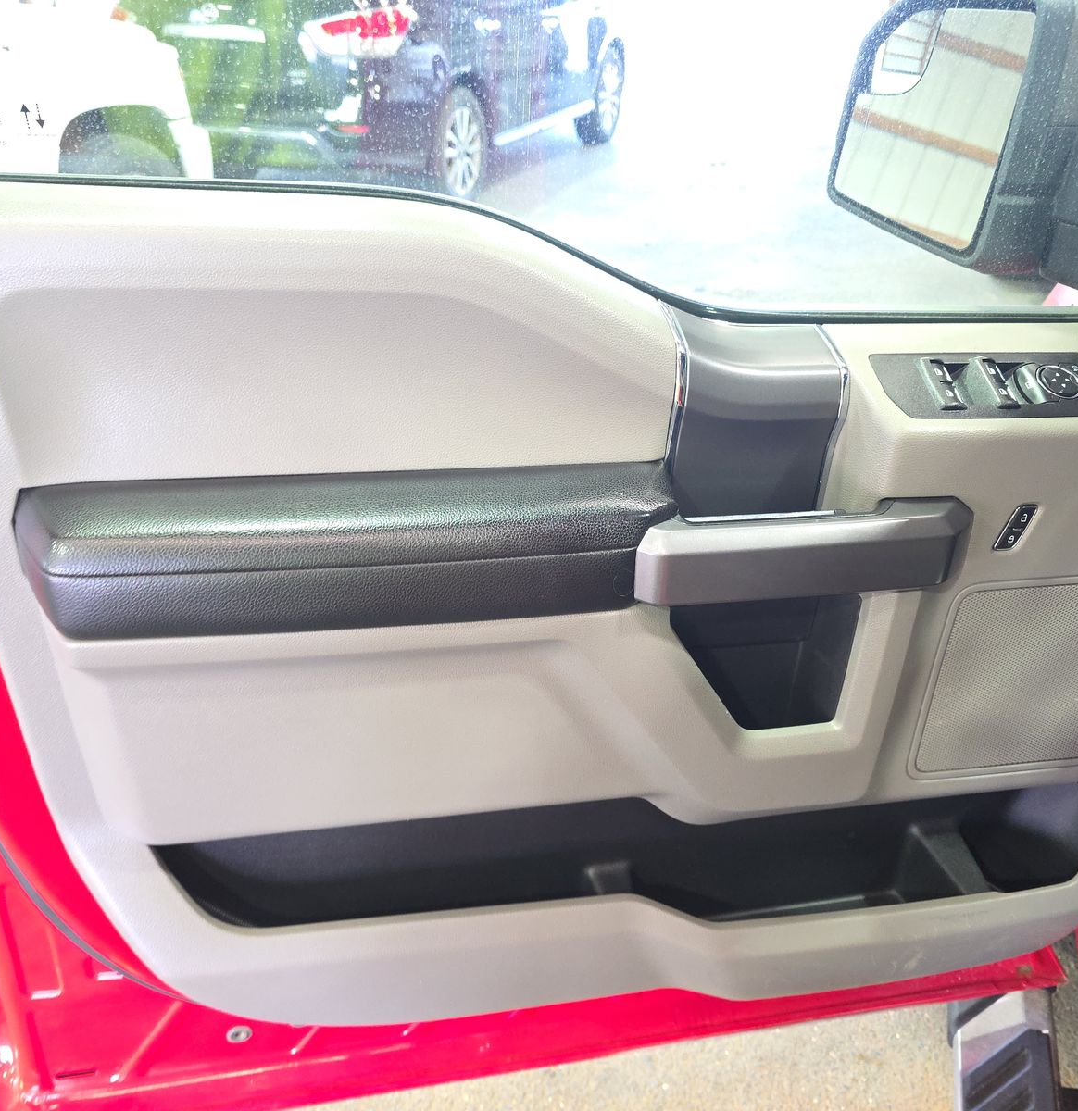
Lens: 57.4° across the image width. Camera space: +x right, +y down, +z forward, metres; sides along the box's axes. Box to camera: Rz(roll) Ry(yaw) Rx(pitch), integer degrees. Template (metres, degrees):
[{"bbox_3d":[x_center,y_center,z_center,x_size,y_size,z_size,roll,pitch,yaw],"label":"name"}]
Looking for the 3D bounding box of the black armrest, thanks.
[{"bbox_3d":[-0.115,-0.007,0.646,0.422,0.068,0.086,-3,28,-11],"label":"black armrest"}]

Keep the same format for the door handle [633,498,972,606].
[{"bbox_3d":[0.201,-0.007,0.732,0.266,0.060,0.064,-3,29,-8],"label":"door handle"}]

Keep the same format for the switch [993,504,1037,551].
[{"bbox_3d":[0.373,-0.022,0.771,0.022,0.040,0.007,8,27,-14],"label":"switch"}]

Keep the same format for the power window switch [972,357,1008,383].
[{"bbox_3d":[0.335,-0.137,0.730,0.020,0.010,0.021,-3,58,-8],"label":"power window switch"}]

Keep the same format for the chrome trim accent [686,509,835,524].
[{"bbox_3d":[0.166,-0.029,0.736,0.117,0.009,0.011,-3,29,-8],"label":"chrome trim accent"}]

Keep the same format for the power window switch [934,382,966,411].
[{"bbox_3d":[0.298,-0.115,0.715,0.020,0.010,0.021,-3,58,-8],"label":"power window switch"}]

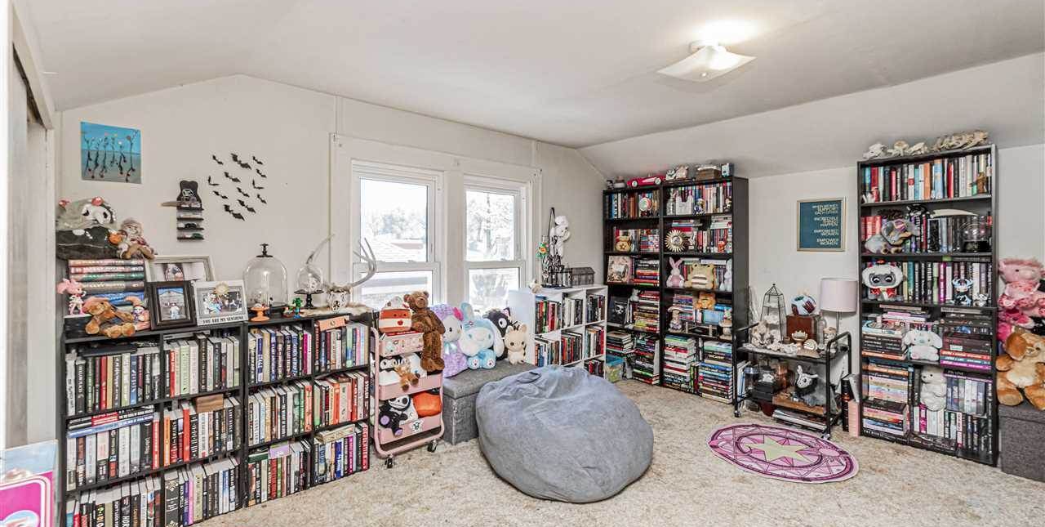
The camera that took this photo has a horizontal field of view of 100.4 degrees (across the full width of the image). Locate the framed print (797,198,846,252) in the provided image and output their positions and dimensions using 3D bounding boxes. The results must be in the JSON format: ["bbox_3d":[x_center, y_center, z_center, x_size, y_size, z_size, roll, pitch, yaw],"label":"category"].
[{"bbox_3d":[2.238,-0.290,3.250,0.025,0.400,0.305,0,0,-43],"label":"framed print"}]

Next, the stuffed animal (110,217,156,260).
[{"bbox_3d":[-1.645,-0.100,1.835,0.140,0.180,0.150,0,0,37],"label":"stuffed animal"}]

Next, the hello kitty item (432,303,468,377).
[{"bbox_3d":[-0.502,0.505,2.960,0.250,0.480,0.220,0,0,-37],"label":"hello kitty item"}]

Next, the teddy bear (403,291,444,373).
[{"bbox_3d":[-0.590,0.401,2.610,0.240,0.470,0.220,0,0,-27],"label":"teddy bear"}]

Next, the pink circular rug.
[{"bbox_3d":[1.584,1.150,2.708,0.832,0.010,0.832,0,0,0],"label":"pink circular rug"}]

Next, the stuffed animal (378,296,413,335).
[{"bbox_3d":[-0.749,0.306,2.550,0.180,0.210,0.160,0,0,-30],"label":"stuffed animal"}]

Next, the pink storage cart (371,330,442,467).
[{"bbox_3d":[-0.735,0.735,2.590,0.420,0.770,0.310,0,0,-44],"label":"pink storage cart"}]

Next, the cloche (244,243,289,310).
[{"bbox_3d":[-1.357,0.075,2.300,0.207,0.355,0.207,0,1,-37],"label":"cloche"}]

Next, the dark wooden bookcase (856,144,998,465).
[{"bbox_3d":[2.522,0.222,2.735,0.280,1.800,0.615,0,0,-43],"label":"dark wooden bookcase"}]

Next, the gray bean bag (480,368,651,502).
[{"bbox_3d":[0.230,0.850,2.490,0.980,0.540,0.930,0,0,5],"label":"gray bean bag"}]

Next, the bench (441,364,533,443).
[{"bbox_3d":[-0.265,0.935,3.070,0.750,0.370,0.380,0,0,-43],"label":"bench"}]

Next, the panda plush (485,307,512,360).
[{"bbox_3d":[-0.196,0.564,3.420,0.260,0.390,0.220,0,0,-14],"label":"panda plush"}]

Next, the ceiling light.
[{"bbox_3d":[0.867,-0.962,2.060,0.305,0.150,0.305,0,0,-25],"label":"ceiling light"}]

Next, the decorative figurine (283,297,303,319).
[{"bbox_3d":[-1.130,0.225,2.145,0.085,0.105,0.060,0,0,-41],"label":"decorative figurine"}]

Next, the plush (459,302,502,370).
[{"bbox_3d":[-0.313,0.541,3.240,0.310,0.470,0.260,0,0,-18],"label":"plush"}]

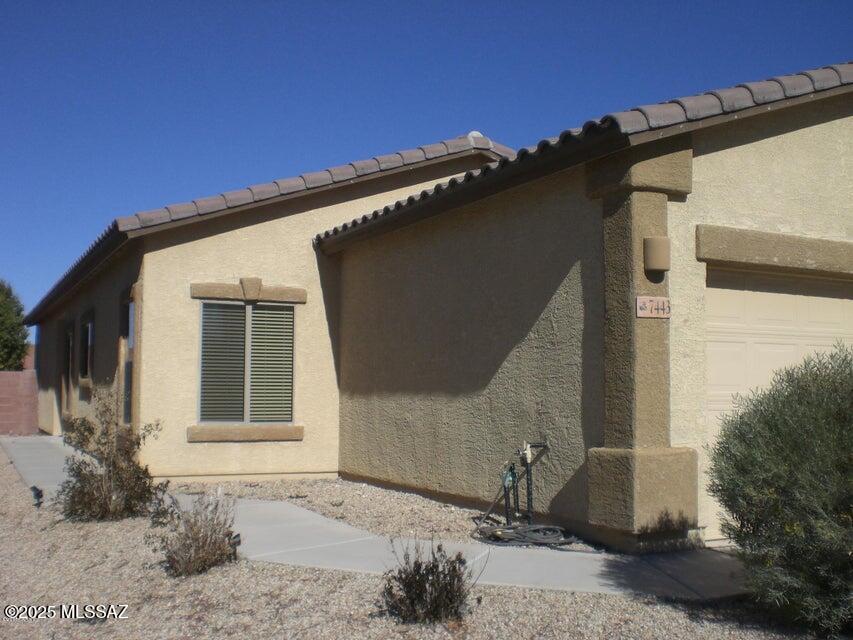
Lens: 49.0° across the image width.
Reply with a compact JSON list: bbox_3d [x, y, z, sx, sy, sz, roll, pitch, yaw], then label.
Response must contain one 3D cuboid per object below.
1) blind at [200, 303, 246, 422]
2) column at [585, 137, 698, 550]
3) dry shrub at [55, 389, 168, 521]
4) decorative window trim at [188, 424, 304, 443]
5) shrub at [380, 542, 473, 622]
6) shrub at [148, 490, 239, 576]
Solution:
[{"bbox_3d":[-2.523,0.535,11.606,0.567,1.458,0.060,3,-5,-27],"label":"blind"},{"bbox_3d":[1.673,0.156,7.336,0.611,3.179,0.555,3,-5,-27],"label":"column"},{"bbox_3d":[-3.034,1.255,9.076,1.066,1.186,0.981,2,-5,-18],"label":"dry shrub"},{"bbox_3d":[-2.230,1.401,11.591,1.461,0.194,0.088,3,-5,-27],"label":"decorative window trim"},{"bbox_3d":[0.006,1.368,4.999,0.485,0.388,0.437,0,-5,0],"label":"shrub"},{"bbox_3d":[-1.562,1.393,6.302,0.586,0.496,0.527,1,-5,-14],"label":"shrub"}]

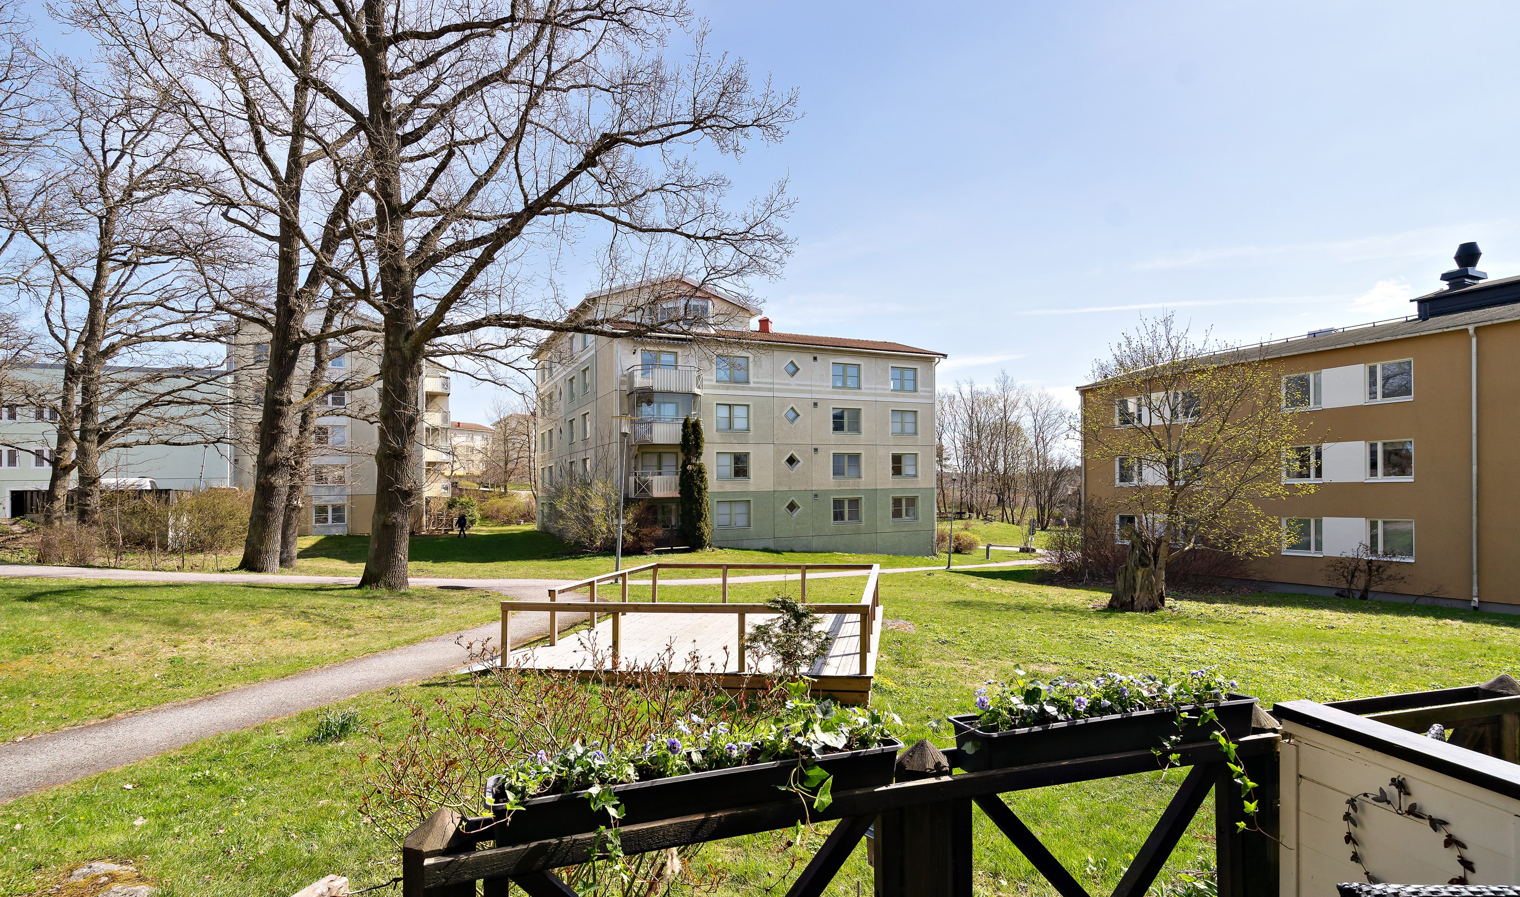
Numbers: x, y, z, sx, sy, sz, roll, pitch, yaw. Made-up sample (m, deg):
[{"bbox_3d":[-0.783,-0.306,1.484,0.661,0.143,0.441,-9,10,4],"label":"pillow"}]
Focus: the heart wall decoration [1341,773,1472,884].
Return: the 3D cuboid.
[{"bbox_3d":[1.390,0.865,1.468,0.035,0.300,0.250,0,-3,-14],"label":"heart wall decoration"}]

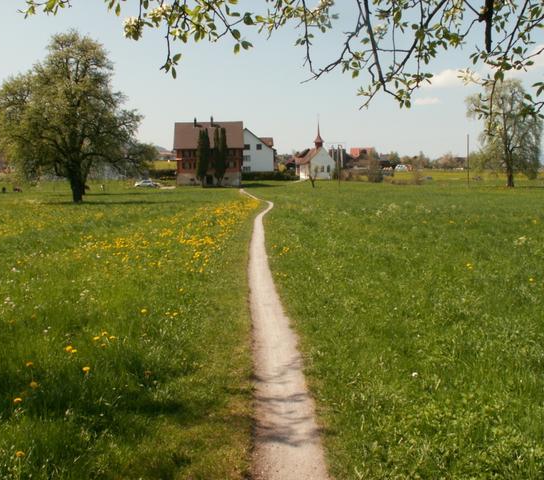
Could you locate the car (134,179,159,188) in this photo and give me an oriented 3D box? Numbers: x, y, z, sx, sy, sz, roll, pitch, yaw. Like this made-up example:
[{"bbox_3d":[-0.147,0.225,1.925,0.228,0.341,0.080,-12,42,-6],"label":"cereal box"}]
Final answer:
[{"bbox_3d":[-24.192,-10.852,139.000,4.400,1.450,1.750,-1,5,-6],"label":"car"}]

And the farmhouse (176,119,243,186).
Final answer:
[{"bbox_3d":[-12.319,-17.012,141.000,13.200,12.800,12.500,-1,5,-4],"label":"farmhouse"}]

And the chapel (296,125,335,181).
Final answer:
[{"bbox_3d":[9.169,-18.549,152.000,5.900,11.800,8.200,-3,5,-20],"label":"chapel"}]

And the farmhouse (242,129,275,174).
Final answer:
[{"bbox_3d":[-6.150,-21.335,181.000,13.500,12.500,15.000,-1,5,-2],"label":"farmhouse"}]

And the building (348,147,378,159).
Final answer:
[{"bbox_3d":[33.258,-29.583,265.000,11.000,9.500,10.000,-1,5,-3],"label":"building"}]

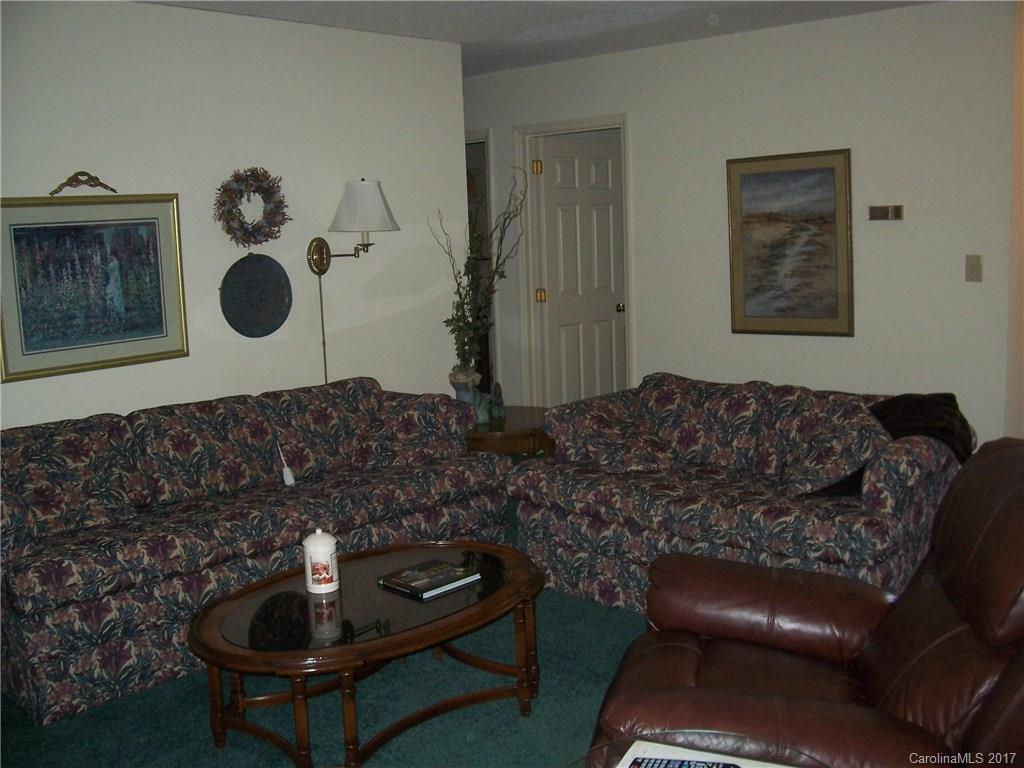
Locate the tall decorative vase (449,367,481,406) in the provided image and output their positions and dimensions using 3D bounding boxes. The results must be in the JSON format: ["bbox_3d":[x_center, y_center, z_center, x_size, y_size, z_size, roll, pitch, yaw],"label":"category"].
[{"bbox_3d":[-0.237,0.048,5.074,0.165,0.225,0.165,-3,9,-3],"label":"tall decorative vase"}]

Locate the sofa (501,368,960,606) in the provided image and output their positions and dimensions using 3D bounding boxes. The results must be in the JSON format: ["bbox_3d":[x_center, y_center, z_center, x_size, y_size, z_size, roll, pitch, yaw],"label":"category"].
[{"bbox_3d":[0.881,0.433,3.968,1.680,0.790,0.930,6,12,41],"label":"sofa"}]

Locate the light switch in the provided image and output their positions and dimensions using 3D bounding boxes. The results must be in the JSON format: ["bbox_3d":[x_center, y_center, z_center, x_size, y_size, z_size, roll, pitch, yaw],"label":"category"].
[{"bbox_3d":[2.116,-0.529,4.609,0.072,0.118,0.010,6,12,41],"label":"light switch"}]

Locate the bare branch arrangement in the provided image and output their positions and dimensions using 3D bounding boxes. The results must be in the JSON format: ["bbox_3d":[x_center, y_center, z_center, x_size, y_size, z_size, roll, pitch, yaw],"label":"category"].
[{"bbox_3d":[-0.166,-0.549,4.997,0.470,1.050,0.400,-3,9,-2],"label":"bare branch arrangement"}]

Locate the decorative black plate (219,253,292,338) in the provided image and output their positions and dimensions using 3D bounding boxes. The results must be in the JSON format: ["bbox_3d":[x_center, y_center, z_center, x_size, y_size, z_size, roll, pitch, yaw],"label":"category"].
[{"bbox_3d":[-1.155,-0.397,4.552,0.025,0.390,0.390,6,12,41],"label":"decorative black plate"}]

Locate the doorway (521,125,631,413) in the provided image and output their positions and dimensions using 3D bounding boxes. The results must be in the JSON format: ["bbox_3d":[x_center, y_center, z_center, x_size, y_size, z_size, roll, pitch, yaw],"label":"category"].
[{"bbox_3d":[0.422,-0.558,6.181,0.840,2.080,0.130,6,12,41],"label":"doorway"}]

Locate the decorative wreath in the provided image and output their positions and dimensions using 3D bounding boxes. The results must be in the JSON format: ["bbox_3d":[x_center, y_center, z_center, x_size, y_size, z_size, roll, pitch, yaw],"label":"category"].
[{"bbox_3d":[-1.150,-0.784,4.466,0.080,0.360,0.370,6,12,41],"label":"decorative wreath"}]

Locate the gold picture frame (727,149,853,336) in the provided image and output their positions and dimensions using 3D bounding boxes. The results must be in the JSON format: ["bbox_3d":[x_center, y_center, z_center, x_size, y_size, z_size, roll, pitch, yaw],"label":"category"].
[{"bbox_3d":[1.425,-0.711,5.175,0.690,0.930,0.030,6,12,41],"label":"gold picture frame"}]

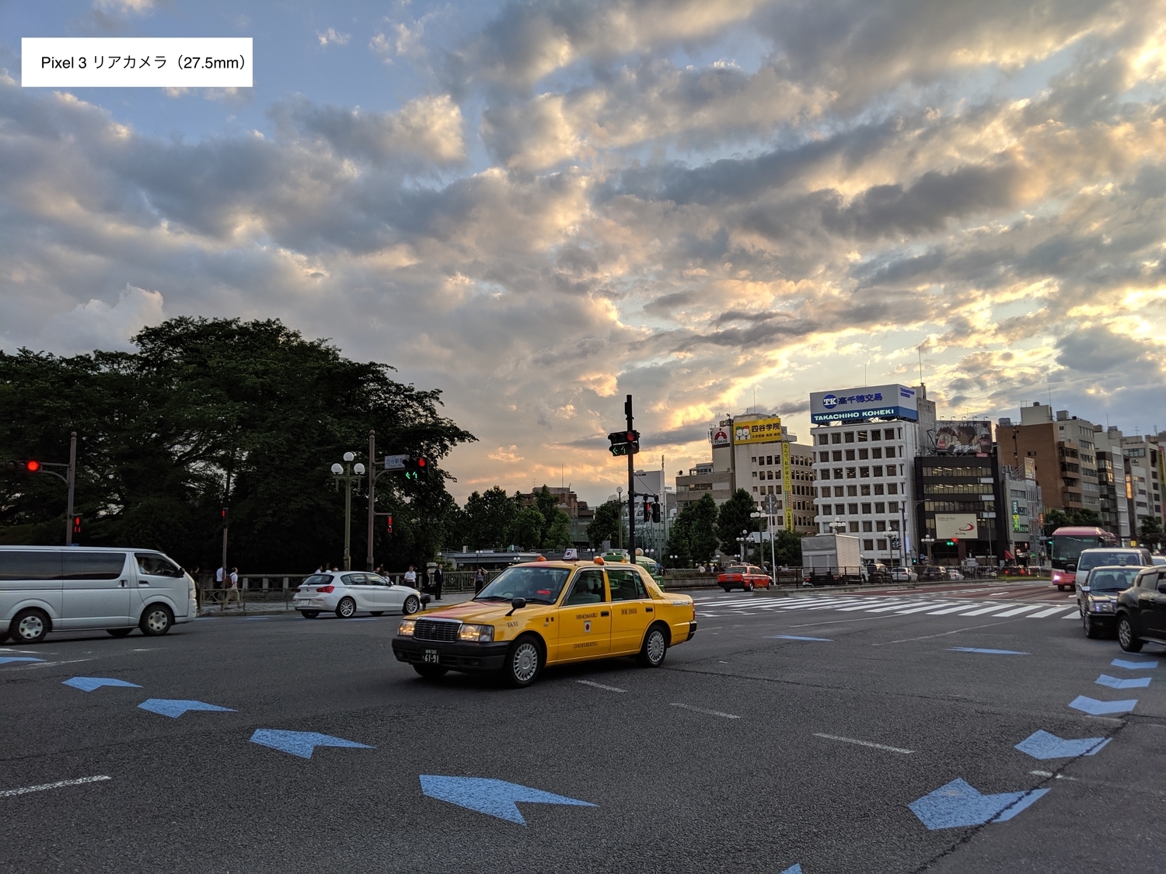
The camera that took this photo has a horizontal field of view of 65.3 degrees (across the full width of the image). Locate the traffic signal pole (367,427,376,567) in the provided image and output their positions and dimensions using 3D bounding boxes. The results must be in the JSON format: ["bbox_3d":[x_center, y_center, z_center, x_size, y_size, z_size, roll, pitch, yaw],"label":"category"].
[{"bbox_3d":[-8.242,3.090,35.456,0.250,6.817,0.250,-1,-8,0],"label":"traffic signal pole"}]

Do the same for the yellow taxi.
[{"bbox_3d":[-0.340,2.460,12.520,1.700,1.530,4.660,-7,-10,38],"label":"yellow taxi"}]

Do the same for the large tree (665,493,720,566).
[{"bbox_3d":[12.620,11.148,105.000,6.300,9.360,6.300,-1,-8,0],"label":"large tree"}]

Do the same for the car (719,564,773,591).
[{"bbox_3d":[9.950,8.560,55.000,1.700,1.520,4.590,-7,-10,35],"label":"car"}]

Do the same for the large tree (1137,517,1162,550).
[{"bbox_3d":[109.200,20.420,175.000,5.600,10.166,5.600,-1,-8,0],"label":"large tree"}]

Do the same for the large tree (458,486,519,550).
[{"bbox_3d":[-11.922,12.152,115.000,8.000,11.979,8.000,-1,-8,0],"label":"large tree"}]

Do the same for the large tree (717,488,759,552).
[{"bbox_3d":[18.279,11.140,105.246,5.400,10.604,5.400,-2,-8,10],"label":"large tree"}]

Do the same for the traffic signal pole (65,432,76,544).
[{"bbox_3d":[-19.569,3.163,34.518,0.260,6.782,0.260,4,-9,-29],"label":"traffic signal pole"}]

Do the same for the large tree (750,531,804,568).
[{"bbox_3d":[21.091,12.635,97.616,6.000,5.399,6.000,-3,-8,12],"label":"large tree"}]

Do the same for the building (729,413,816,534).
[{"bbox_3d":[45.358,14.373,213.329,13.200,34.051,18.000,-6,-9,34],"label":"building"}]

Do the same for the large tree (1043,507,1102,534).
[{"bbox_3d":[83.524,17.543,155.000,9.500,11.023,8.500,-1,-8,0],"label":"large tree"}]

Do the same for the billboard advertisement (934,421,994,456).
[{"bbox_3d":[74.193,0.000,177.000,10.900,6.300,0.700,0,-8,-8],"label":"billboard advertisement"}]

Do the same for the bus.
[{"bbox_3d":[30.100,7.270,54.200,2.500,3.500,11.600,-6,-10,34],"label":"bus"}]

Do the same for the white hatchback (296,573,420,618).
[{"bbox_3d":[-7.100,5.030,29.250,1.770,1.430,4.330,-6,-9,35],"label":"white hatchback"}]

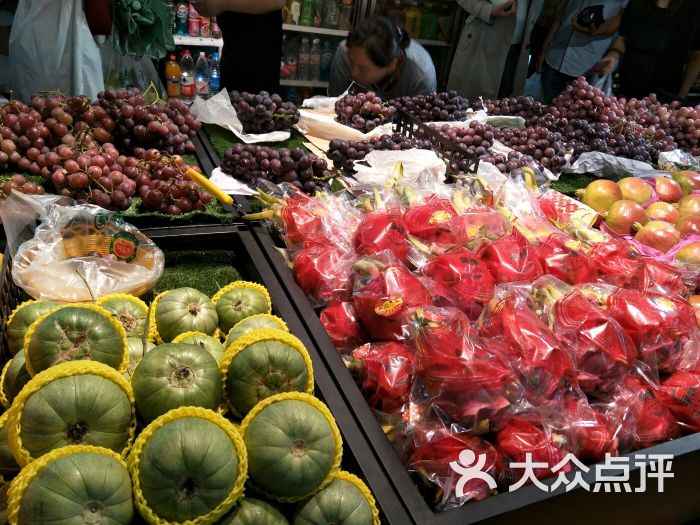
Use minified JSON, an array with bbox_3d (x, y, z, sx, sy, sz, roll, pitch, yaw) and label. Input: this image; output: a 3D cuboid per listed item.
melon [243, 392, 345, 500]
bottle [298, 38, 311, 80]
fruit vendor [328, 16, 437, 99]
[{"bbox_3d":[-0.061,0.193,0.506,0.105,0.100,0.105,3,30,-2],"label":"melon"},{"bbox_3d":[-0.270,-1.202,2.880,0.066,0.232,0.066,6,26,0],"label":"bottle"},{"bbox_3d":[0.090,-0.360,2.030,0.440,1.200,0.460,18,33,22],"label":"fruit vendor"}]

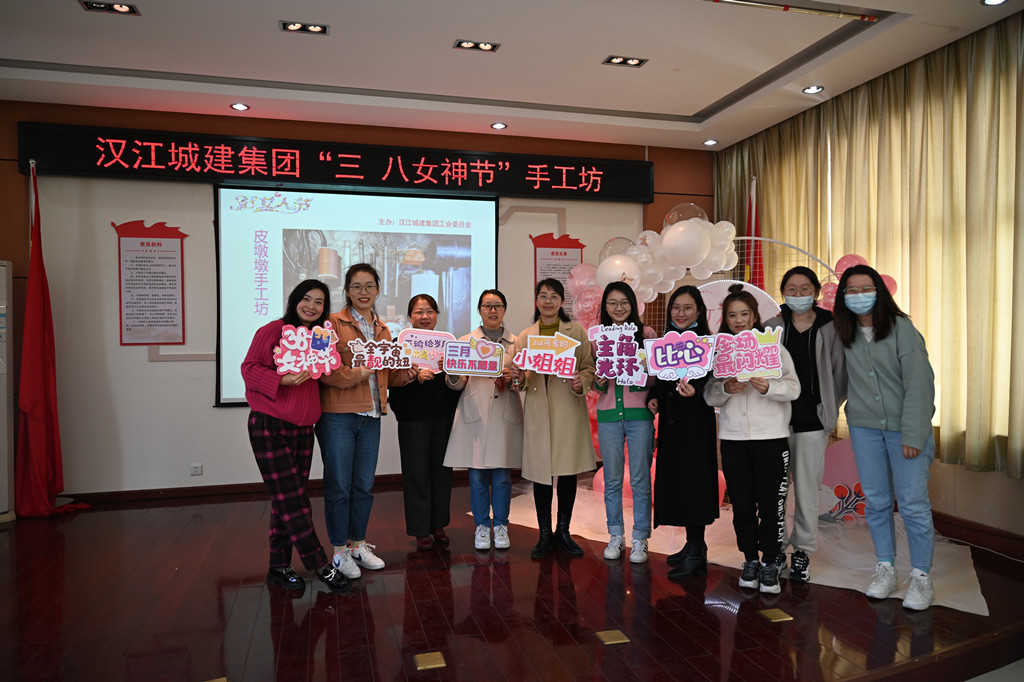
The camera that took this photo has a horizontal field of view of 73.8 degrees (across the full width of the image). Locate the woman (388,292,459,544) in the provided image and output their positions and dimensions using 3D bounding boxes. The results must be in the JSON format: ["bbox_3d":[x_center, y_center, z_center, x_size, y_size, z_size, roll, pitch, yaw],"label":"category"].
[{"bbox_3d":[-0.546,0.500,4.260,0.480,1.584,0.400,0,1,-6],"label":"woman"}]

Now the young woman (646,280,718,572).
[{"bbox_3d":[0.989,0.488,3.913,0.430,1.605,0.400,0,1,26],"label":"young woman"}]

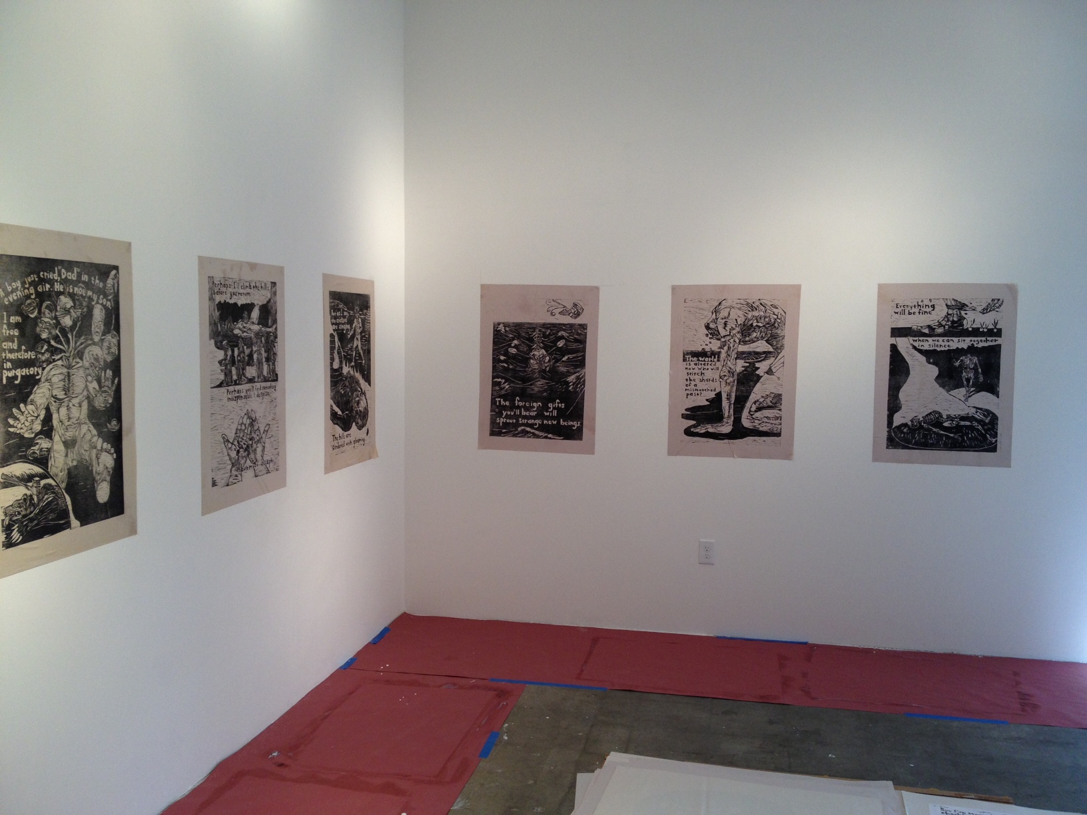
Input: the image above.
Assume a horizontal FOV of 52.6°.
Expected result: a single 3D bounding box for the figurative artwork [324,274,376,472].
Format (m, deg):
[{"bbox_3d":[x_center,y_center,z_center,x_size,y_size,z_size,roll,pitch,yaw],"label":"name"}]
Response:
[{"bbox_3d":[-0.910,-0.166,5.196,0.010,0.890,0.644,1,4,12],"label":"figurative artwork"}]

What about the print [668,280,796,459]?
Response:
[{"bbox_3d":[0.965,-0.180,5.603,0.644,0.890,0.010,1,4,12],"label":"print"}]

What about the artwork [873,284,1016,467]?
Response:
[{"bbox_3d":[1.967,-0.158,5.397,0.644,0.890,0.010,1,4,12],"label":"artwork"}]

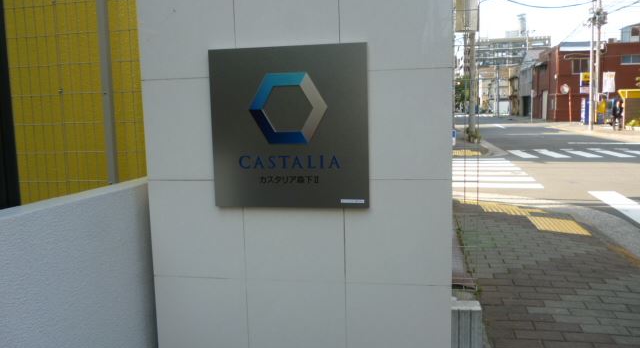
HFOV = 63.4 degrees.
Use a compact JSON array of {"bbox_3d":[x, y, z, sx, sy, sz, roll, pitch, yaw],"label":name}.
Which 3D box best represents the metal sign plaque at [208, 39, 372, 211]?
[{"bbox_3d":[-0.116,-0.172,1.945,0.600,0.600,0.025,0,7,10],"label":"metal sign plaque"}]

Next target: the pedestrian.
[{"bbox_3d":[16.594,-3.264,28.701,0.550,1.710,0.400,4,8,37],"label":"pedestrian"}]

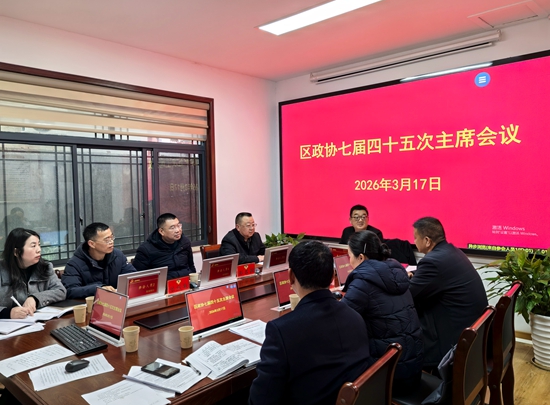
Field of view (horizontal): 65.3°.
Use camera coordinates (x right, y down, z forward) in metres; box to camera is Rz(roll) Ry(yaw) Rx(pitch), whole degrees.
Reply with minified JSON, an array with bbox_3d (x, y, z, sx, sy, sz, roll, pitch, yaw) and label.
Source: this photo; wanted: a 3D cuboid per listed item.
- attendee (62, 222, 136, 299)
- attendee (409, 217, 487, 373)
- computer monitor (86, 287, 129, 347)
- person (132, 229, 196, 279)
[{"bbox_3d":[-1.296,0.790,3.284,0.720,1.265,0.600,0,2,28],"label":"attendee"},{"bbox_3d":[1.006,0.748,2.682,0.560,1.300,0.750,-3,3,-44],"label":"attendee"},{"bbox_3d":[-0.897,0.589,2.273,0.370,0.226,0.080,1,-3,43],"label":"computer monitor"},{"bbox_3d":[-0.901,0.742,3.763,0.720,1.280,0.550,1,3,38],"label":"person"}]

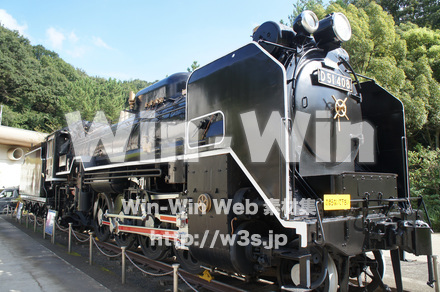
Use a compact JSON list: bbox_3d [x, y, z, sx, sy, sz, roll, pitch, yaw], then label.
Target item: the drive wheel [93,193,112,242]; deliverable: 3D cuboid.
[{"bbox_3d":[-3.445,2.094,10.082,0.160,1.410,1.410,4,-8,-38],"label":"drive wheel"}]

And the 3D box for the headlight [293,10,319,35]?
[{"bbox_3d":[1.158,-1.660,4.690,0.316,0.316,0.255,4,-8,-34],"label":"headlight"}]

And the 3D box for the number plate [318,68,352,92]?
[{"bbox_3d":[1.633,-0.916,4.819,0.796,0.204,0.041,4,-8,-38],"label":"number plate"}]

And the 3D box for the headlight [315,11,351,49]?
[{"bbox_3d":[1.580,-1.617,4.925,0.418,0.449,0.449,4,-8,-38],"label":"headlight"}]

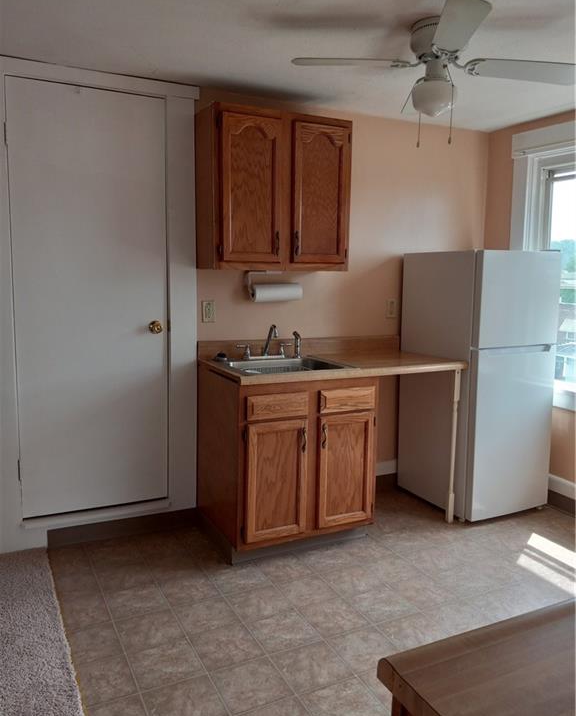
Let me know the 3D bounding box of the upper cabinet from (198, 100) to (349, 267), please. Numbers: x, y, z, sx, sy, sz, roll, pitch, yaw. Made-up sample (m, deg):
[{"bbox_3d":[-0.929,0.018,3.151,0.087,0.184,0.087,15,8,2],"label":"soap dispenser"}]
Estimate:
[{"bbox_3d":[-0.066,-0.851,3.137,0.764,0.782,0.285,-3,7,-27],"label":"upper cabinet"}]

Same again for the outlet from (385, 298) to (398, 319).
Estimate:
[{"bbox_3d":[0.648,-0.306,3.721,0.073,0.115,0.012,-3,7,-27],"label":"outlet"}]

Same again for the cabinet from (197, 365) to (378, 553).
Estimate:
[{"bbox_3d":[-0.011,0.481,3.154,0.758,0.825,0.587,-3,7,-27],"label":"cabinet"}]

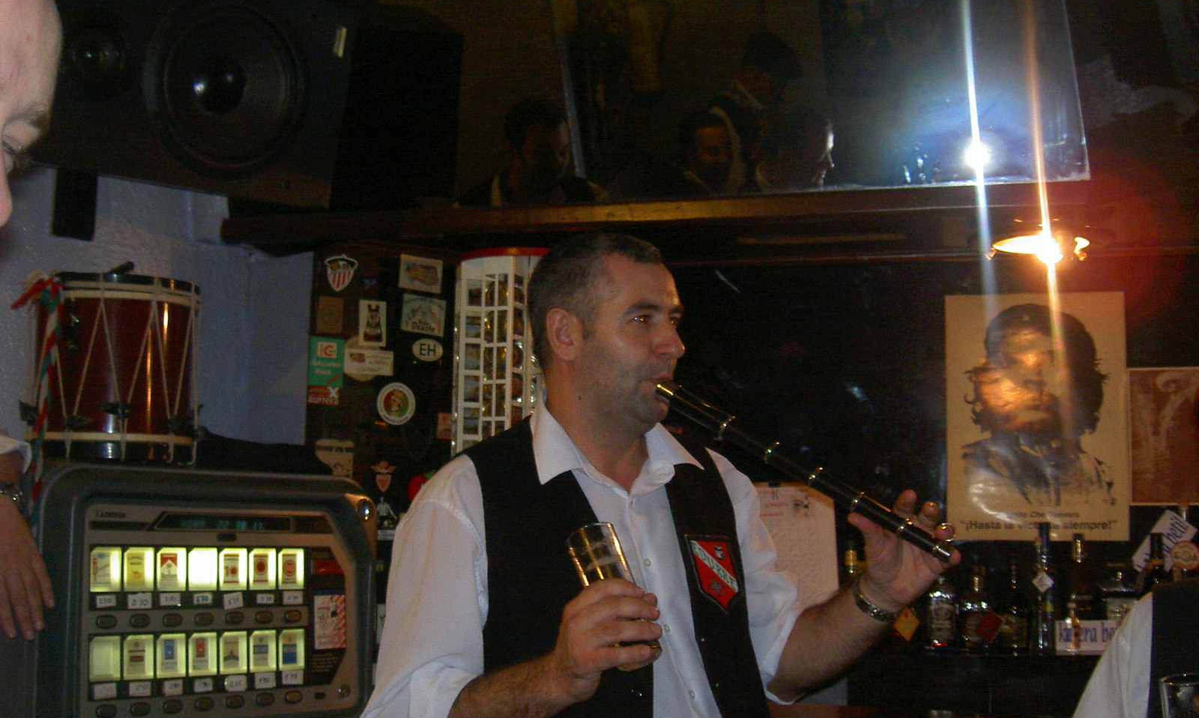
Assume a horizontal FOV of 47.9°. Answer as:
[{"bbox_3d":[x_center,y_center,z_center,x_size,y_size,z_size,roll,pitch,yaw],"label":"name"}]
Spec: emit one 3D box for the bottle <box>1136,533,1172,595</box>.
[{"bbox_3d":[1.372,0.572,3.328,0.079,0.292,0.079,-1,-5,13],"label":"bottle"}]

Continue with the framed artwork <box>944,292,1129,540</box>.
[{"bbox_3d":[1.147,0.152,3.545,0.454,0.647,0.010,-1,-5,13],"label":"framed artwork"}]

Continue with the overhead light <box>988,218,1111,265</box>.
[{"bbox_3d":[1.022,-0.268,3.080,0.255,0.075,0.255,-1,-5,13],"label":"overhead light"}]

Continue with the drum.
[{"bbox_3d":[-0.997,0.023,2.770,0.338,0.365,0.338,-1,-5,13],"label":"drum"}]

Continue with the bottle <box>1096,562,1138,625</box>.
[{"bbox_3d":[1.284,0.611,3.345,0.097,0.212,0.085,-1,-5,13],"label":"bottle"}]

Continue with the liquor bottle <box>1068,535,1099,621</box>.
[{"bbox_3d":[1.197,0.579,3.369,0.075,0.286,0.075,-1,-5,13],"label":"liquor bottle"}]

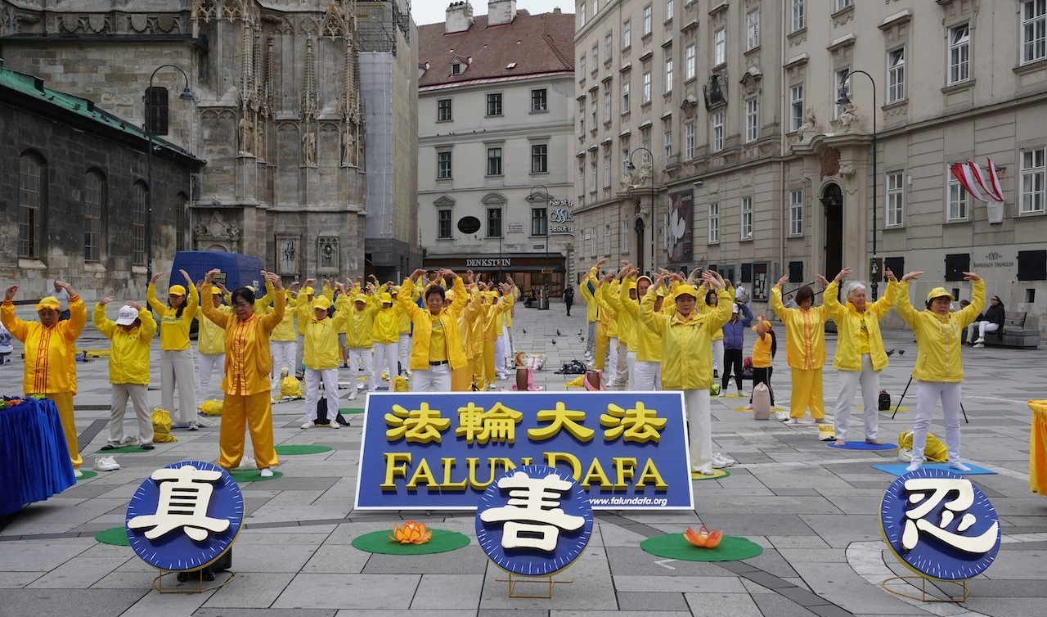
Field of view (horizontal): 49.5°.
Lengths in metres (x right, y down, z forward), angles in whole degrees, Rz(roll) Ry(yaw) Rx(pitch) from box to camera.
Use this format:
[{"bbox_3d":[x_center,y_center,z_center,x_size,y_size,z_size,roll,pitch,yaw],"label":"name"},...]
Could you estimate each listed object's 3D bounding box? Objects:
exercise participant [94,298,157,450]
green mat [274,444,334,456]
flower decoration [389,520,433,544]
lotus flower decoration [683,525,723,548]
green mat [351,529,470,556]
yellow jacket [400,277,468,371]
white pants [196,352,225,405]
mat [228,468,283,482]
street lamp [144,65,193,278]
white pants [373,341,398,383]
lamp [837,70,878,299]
[{"bbox_3d":[-3.926,0.627,11.186,0.580,1.490,0.430,0,1,-5],"label":"exercise participant"},{"bbox_3d":[-2.220,1.385,11.100,0.730,0.015,0.710,0,1,0],"label":"green mat"},{"bbox_3d":[-0.710,1.401,7.161,0.270,0.120,0.260,0,1,0],"label":"flower decoration"},{"bbox_3d":[1.107,1.397,6.980,0.245,0.110,0.245,0,1,0],"label":"lotus flower decoration"},{"bbox_3d":[-0.705,1.463,7.110,0.750,0.015,0.750,0,1,0],"label":"green mat"},{"bbox_3d":[-0.774,0.134,9.800,0.600,0.810,0.360,0,1,0],"label":"yellow jacket"},{"bbox_3d":[-3.985,0.874,14.600,0.400,0.750,0.270,0,1,-5],"label":"white pants"},{"bbox_3d":[-2.405,1.403,9.600,0.760,0.010,0.760,0,1,0],"label":"mat"},{"bbox_3d":[-11.235,-3.428,35.918,1.550,8.600,0.420,0,1,-13],"label":"street lamp"},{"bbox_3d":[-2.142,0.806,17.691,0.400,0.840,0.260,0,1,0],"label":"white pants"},{"bbox_3d":[9.997,-3.171,33.900,1.300,8.040,0.420,0,1,-12],"label":"lamp"}]

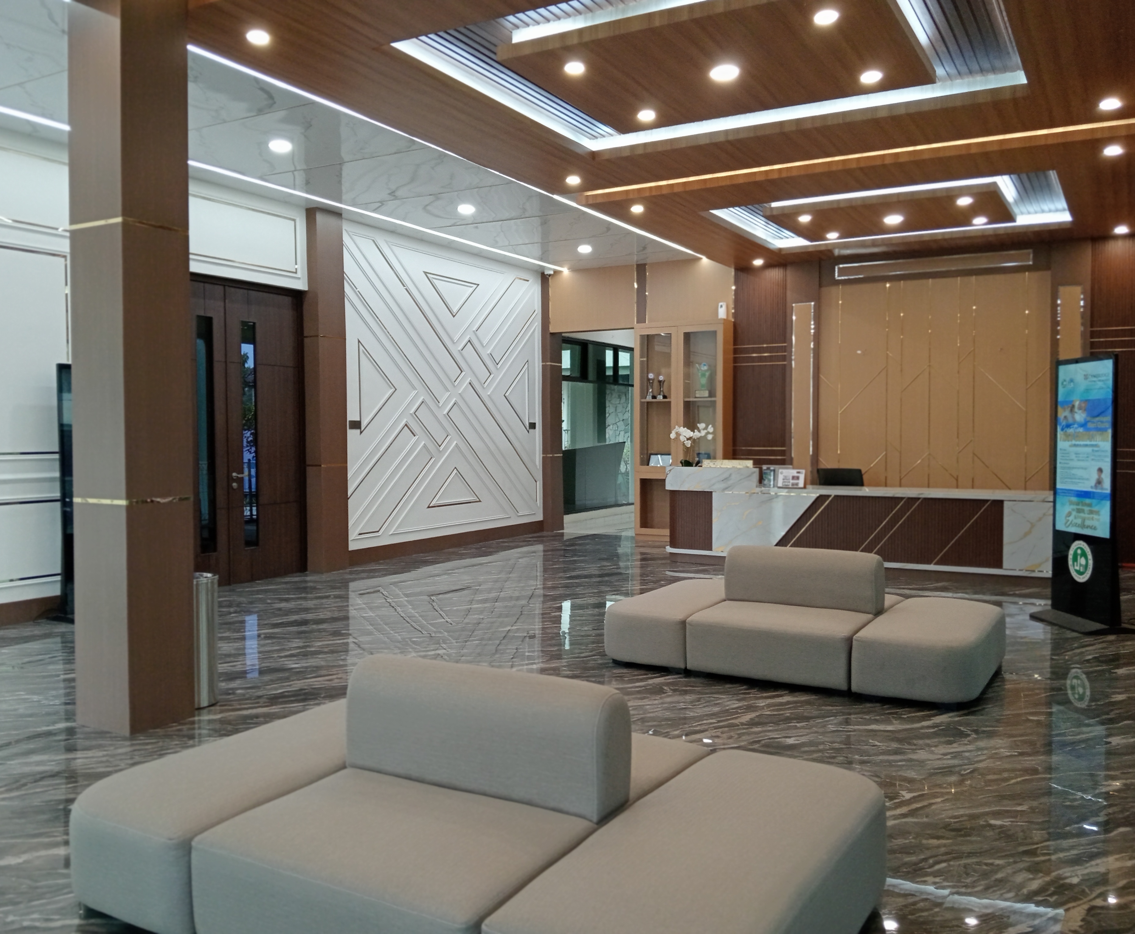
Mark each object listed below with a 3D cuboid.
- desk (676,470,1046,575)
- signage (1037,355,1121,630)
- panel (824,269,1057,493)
[{"bbox_3d":[2.939,0.523,10.008,3.872,1.003,0.908,1,2,30],"label":"desk"},{"bbox_3d":[3.685,0.176,7.099,0.420,1.886,0.760,0,2,-3],"label":"signage"},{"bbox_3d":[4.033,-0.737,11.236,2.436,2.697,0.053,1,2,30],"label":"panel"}]

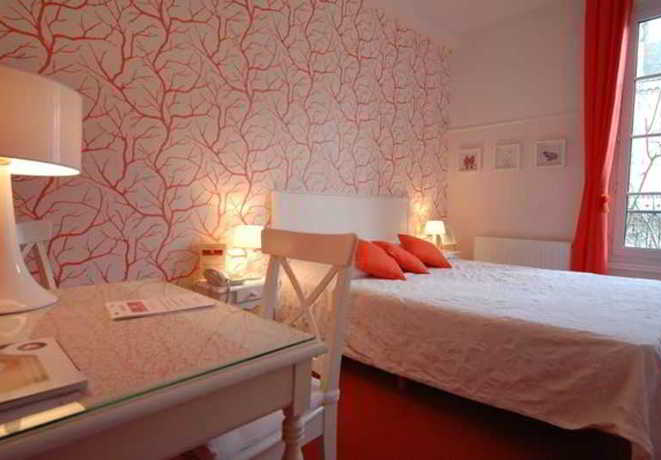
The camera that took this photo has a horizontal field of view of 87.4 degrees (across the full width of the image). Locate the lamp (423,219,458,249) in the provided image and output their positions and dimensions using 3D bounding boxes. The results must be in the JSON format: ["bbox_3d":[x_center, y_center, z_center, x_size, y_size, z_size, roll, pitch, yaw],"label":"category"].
[{"bbox_3d":[1.086,0.072,3.576,0.220,0.330,0.220,-3,4,-44],"label":"lamp"}]

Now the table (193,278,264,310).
[{"bbox_3d":[-0.550,0.602,2.084,0.340,0.600,0.400,-3,4,-44],"label":"table"}]

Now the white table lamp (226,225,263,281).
[{"bbox_3d":[-0.497,0.138,2.107,0.220,0.330,0.220,0,3,0],"label":"white table lamp"}]

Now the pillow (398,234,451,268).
[{"bbox_3d":[0.798,0.172,2.966,0.420,0.140,0.420,-3,34,-44],"label":"pillow"}]

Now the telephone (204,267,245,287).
[{"bbox_3d":[-0.589,0.270,1.942,0.200,0.080,0.160,2,3,35],"label":"telephone"}]

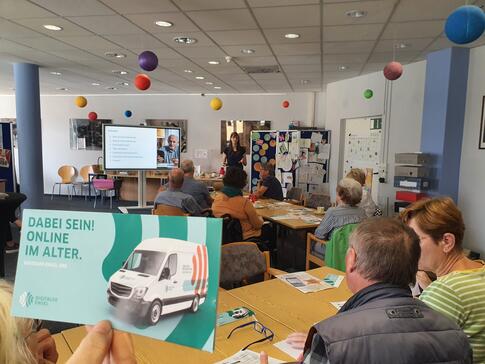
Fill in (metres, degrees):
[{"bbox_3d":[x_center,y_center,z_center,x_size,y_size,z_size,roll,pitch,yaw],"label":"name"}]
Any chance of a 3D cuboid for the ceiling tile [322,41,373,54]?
[{"bbox_3d":[1.276,-1.630,4.412,0.615,0.030,0.600,3,6,12],"label":"ceiling tile"}]

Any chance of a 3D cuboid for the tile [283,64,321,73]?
[{"bbox_3d":[0.948,-1.803,5.800,0.620,0.030,0.610,2,6,12],"label":"tile"}]

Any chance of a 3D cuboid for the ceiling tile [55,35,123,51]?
[{"bbox_3d":[-1.853,-1.708,4.482,0.615,0.030,0.600,3,6,12],"label":"ceiling tile"}]

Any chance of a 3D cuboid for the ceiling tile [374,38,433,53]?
[{"bbox_3d":[1.907,-1.631,4.359,0.620,0.030,0.610,2,6,12],"label":"ceiling tile"}]

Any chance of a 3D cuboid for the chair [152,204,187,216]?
[{"bbox_3d":[-0.685,0.617,4.099,0.520,0.810,0.540,4,7,25],"label":"chair"}]

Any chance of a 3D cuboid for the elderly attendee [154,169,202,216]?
[{"bbox_3d":[-0.688,0.412,4.233,0.550,1.190,0.740,3,6,20],"label":"elderly attendee"}]

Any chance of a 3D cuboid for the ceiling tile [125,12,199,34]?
[{"bbox_3d":[-0.784,-1.612,3.700,0.620,0.030,0.610,2,6,12],"label":"ceiling tile"}]

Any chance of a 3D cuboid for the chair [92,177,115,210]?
[{"bbox_3d":[-3.037,0.207,8.038,0.480,0.700,0.460,0,6,-15],"label":"chair"}]

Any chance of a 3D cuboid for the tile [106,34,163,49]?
[{"bbox_3d":[-1.263,-1.698,4.421,0.620,0.030,0.610,2,6,12],"label":"tile"}]

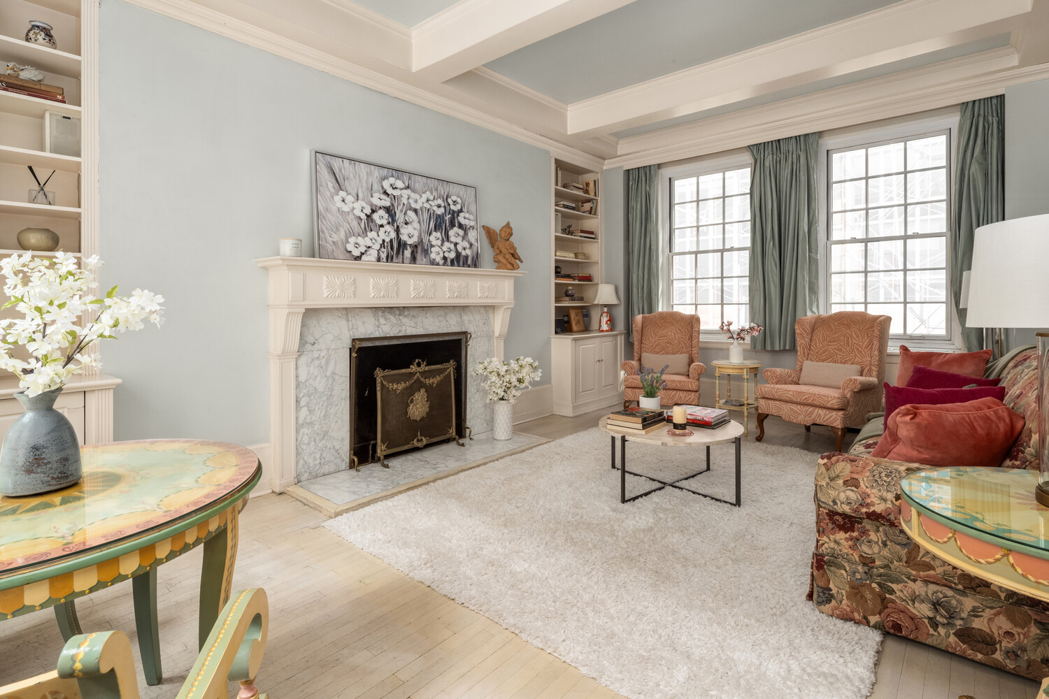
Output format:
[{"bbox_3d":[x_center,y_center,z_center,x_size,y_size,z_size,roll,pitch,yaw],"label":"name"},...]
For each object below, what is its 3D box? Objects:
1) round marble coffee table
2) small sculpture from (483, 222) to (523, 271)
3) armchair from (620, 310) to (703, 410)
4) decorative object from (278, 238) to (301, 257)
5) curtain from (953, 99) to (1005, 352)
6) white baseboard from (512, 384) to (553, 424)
[{"bbox_3d":[0.900,0.654,3.100,0.890,0.410,0.890,0,3,0],"label":"round marble coffee table"},{"bbox_3d":[-0.183,-0.905,4.380,0.330,0.440,0.220,-2,5,-30],"label":"small sculpture"},{"bbox_3d":[1.428,0.151,5.033,0.760,1.070,0.820,1,3,20],"label":"armchair"},{"bbox_3d":[-1.454,-0.618,3.071,0.122,0.130,0.122,2,4,42],"label":"decorative object"},{"bbox_3d":[3.662,-0.970,4.000,0.310,2.080,0.140,2,4,37],"label":"curtain"},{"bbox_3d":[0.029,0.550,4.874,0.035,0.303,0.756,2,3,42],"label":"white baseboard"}]

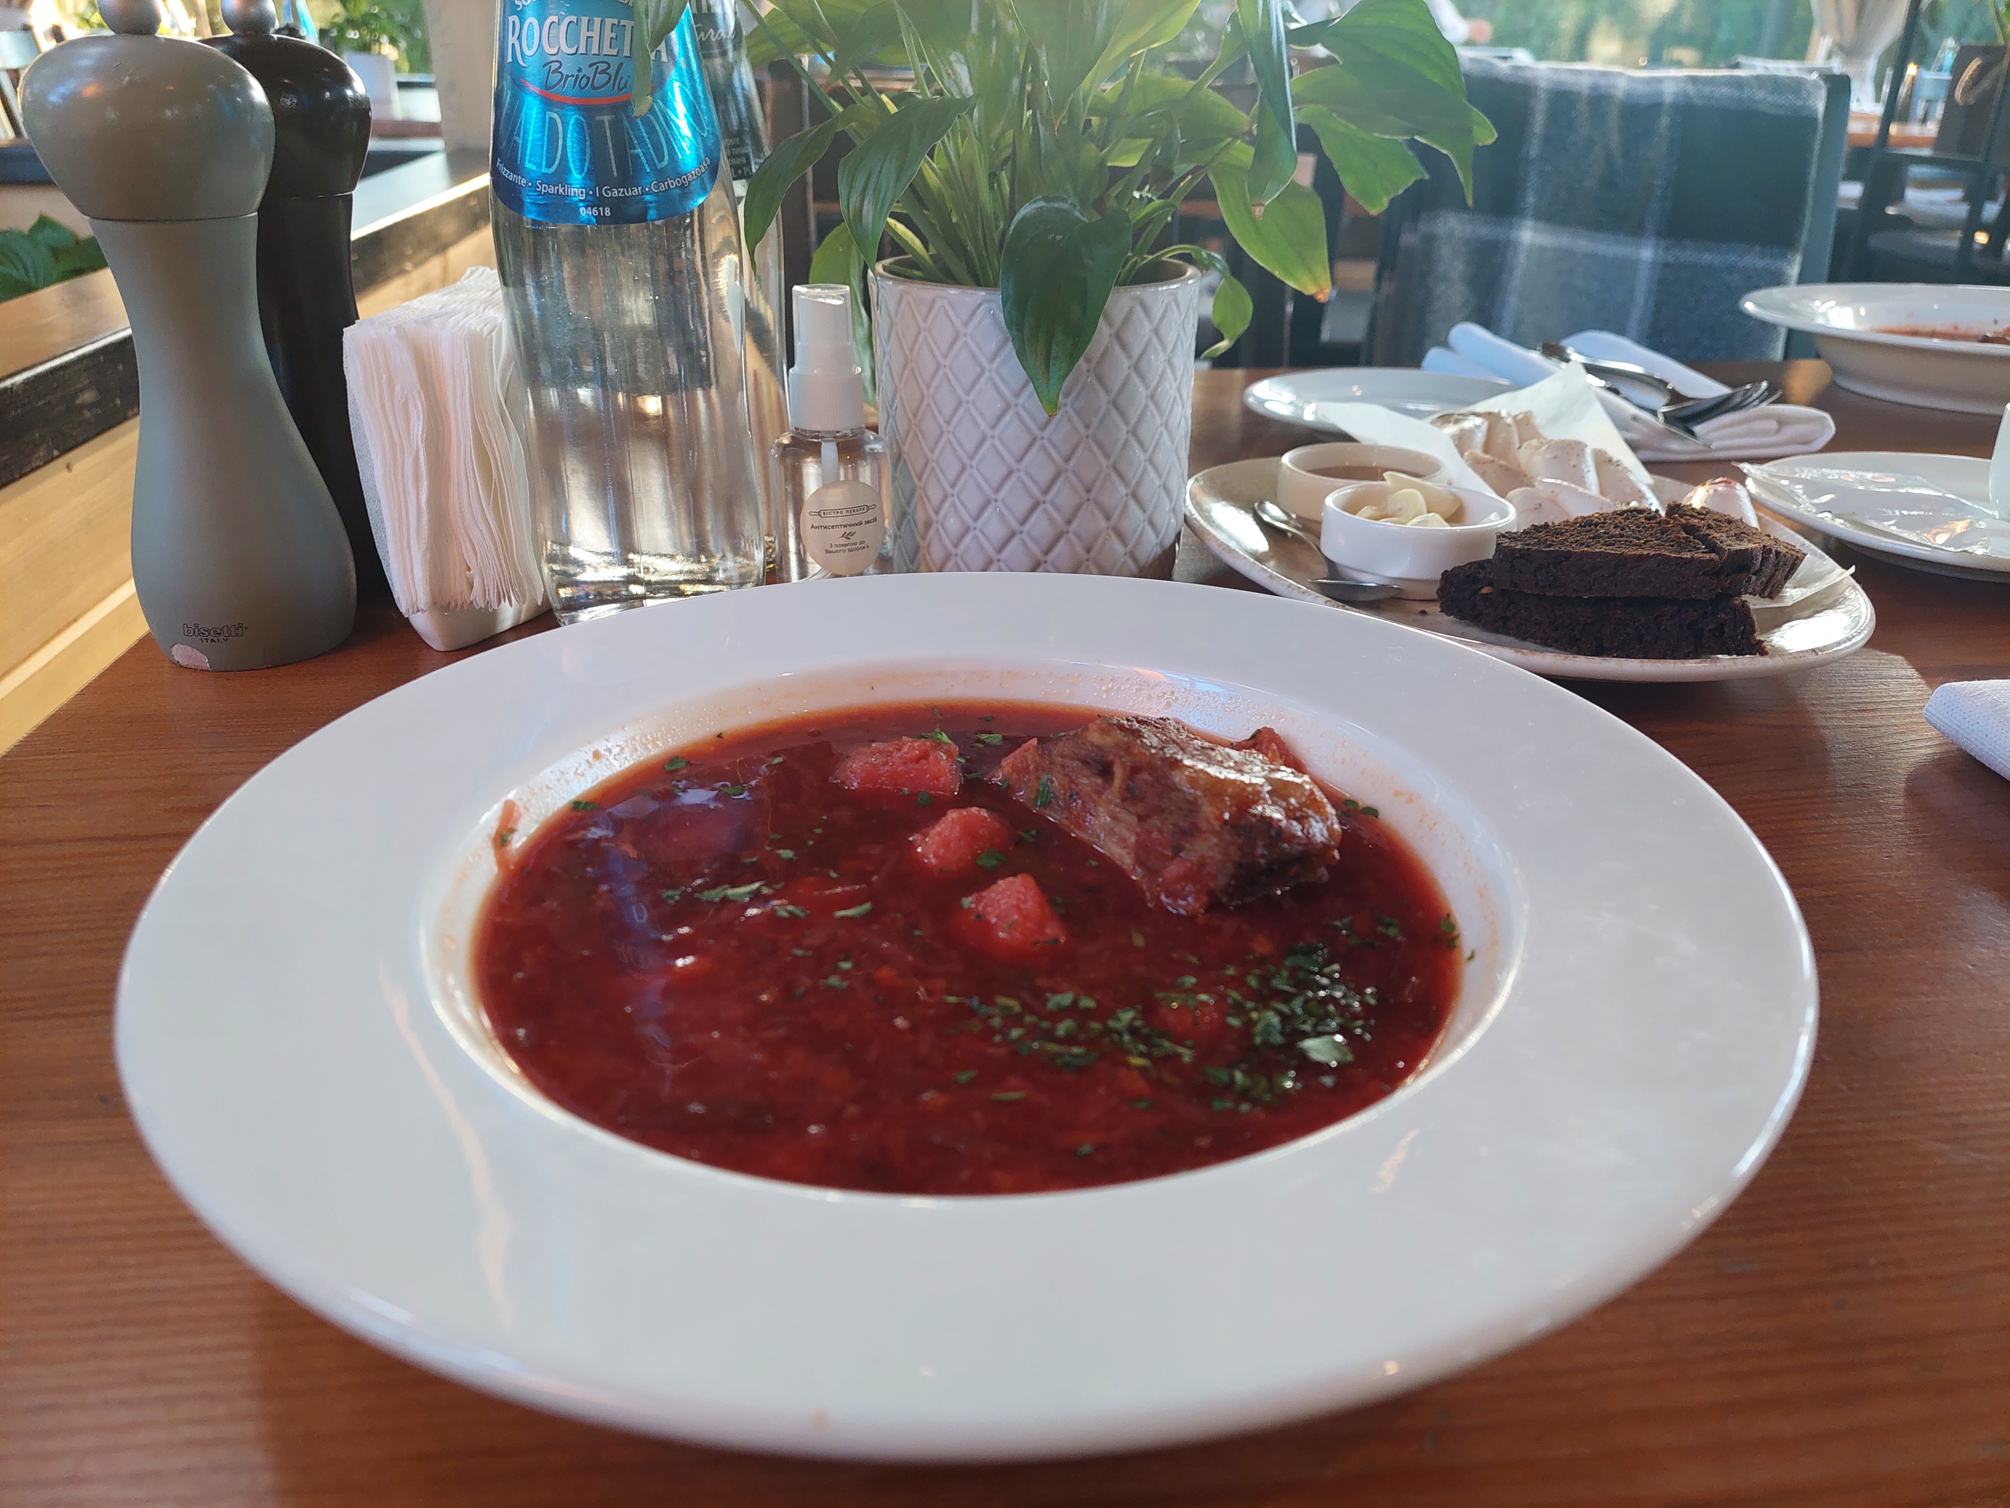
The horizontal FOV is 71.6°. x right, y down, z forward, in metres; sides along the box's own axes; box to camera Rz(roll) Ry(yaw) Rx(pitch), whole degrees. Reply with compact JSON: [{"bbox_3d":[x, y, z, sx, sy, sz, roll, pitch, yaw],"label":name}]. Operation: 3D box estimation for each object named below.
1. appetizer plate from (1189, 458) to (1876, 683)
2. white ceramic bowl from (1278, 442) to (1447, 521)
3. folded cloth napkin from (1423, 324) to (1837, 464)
[{"bbox_3d":[0.185,-0.076,0.524,0.228,0.025,0.260,-5,27,-12],"label":"appetizer plate"},{"bbox_3d":[0.137,-0.098,0.540,0.064,0.030,0.064,0,26,0],"label":"white ceramic bowl"},{"bbox_3d":[0.336,-0.205,0.778,0.115,0.035,0.205,-9,27,-18],"label":"folded cloth napkin"}]

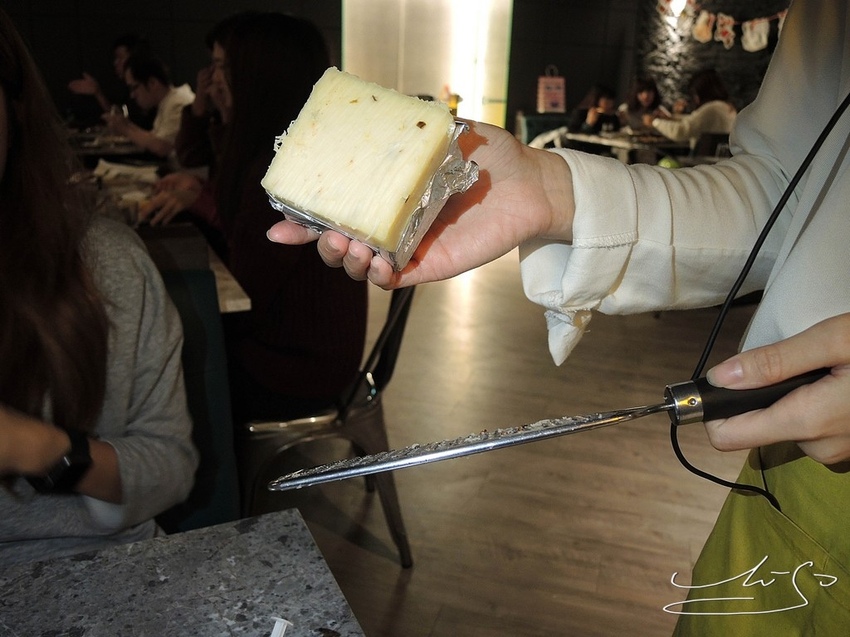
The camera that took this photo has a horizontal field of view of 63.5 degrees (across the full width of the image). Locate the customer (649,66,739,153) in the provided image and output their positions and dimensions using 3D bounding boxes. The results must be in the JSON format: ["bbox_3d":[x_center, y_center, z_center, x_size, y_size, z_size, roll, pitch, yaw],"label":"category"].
[{"bbox_3d":[2.228,-1.431,5.790,0.680,1.240,0.480,11,20,27],"label":"customer"}]

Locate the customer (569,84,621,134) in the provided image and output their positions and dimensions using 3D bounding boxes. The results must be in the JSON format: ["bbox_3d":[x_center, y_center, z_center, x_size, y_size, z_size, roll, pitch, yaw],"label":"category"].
[{"bbox_3d":[1.588,-1.601,6.527,0.460,1.160,0.620,-5,19,-19],"label":"customer"}]

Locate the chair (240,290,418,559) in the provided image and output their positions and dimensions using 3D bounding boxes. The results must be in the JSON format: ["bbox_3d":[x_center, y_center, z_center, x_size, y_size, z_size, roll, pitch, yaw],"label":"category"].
[{"bbox_3d":[-0.282,0.183,1.696,0.500,0.840,0.440,-5,19,-19],"label":"chair"}]

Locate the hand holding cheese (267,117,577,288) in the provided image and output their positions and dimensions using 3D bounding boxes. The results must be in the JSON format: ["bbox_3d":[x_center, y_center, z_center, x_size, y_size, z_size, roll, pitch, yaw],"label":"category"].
[{"bbox_3d":[-0.002,-0.070,0.405,0.170,0.095,0.085,1,18,-3],"label":"hand holding cheese"}]

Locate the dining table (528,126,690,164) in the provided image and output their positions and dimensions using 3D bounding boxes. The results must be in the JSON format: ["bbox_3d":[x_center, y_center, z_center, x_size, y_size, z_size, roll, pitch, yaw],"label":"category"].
[{"bbox_3d":[1.714,-1.210,6.113,1.200,0.740,0.850,-2,18,-11],"label":"dining table"}]

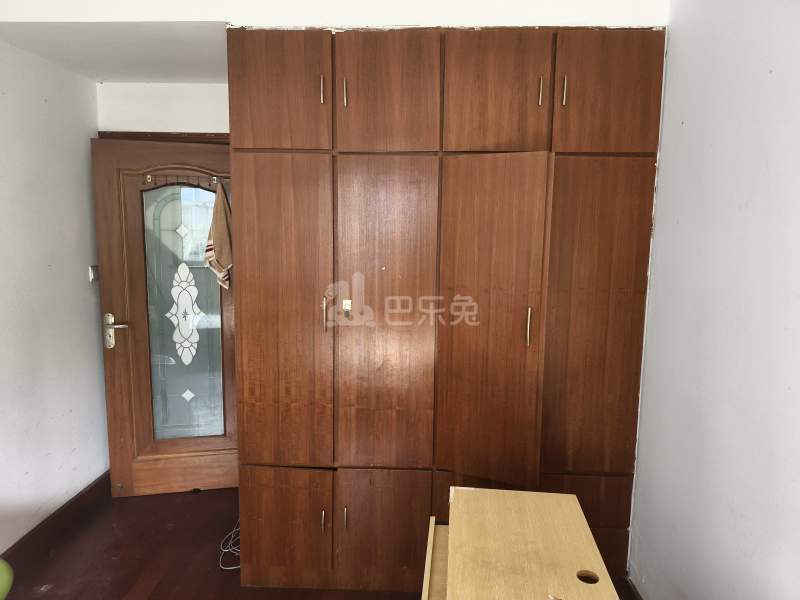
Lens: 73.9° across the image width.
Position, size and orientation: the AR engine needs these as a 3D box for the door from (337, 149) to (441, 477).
[{"bbox_3d":[-0.058,0.070,2.154,0.408,1.271,0.025,1,7,2],"label":"door"}]

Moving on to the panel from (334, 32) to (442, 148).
[{"bbox_3d":[-0.050,-0.811,2.065,0.409,0.451,0.040,1,7,2],"label":"panel"}]

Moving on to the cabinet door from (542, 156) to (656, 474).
[{"bbox_3d":[0.786,0.080,2.155,0.406,1.293,0.030,1,7,2],"label":"cabinet door"}]

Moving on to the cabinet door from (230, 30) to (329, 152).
[{"bbox_3d":[-0.464,-0.819,2.079,0.407,0.453,0.040,1,7,2],"label":"cabinet door"}]

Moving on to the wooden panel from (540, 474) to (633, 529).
[{"bbox_3d":[0.769,0.846,2.245,0.392,0.234,0.030,1,7,2],"label":"wooden panel"}]

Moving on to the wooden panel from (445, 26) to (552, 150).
[{"bbox_3d":[0.371,-0.805,2.051,0.412,0.449,0.040,1,7,2],"label":"wooden panel"}]

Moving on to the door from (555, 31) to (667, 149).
[{"bbox_3d":[0.794,-0.798,2.037,0.411,0.453,0.040,1,7,2],"label":"door"}]

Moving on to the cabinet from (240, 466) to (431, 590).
[{"bbox_3d":[-0.269,0.956,2.556,0.830,0.551,0.550,1,7,2],"label":"cabinet"}]

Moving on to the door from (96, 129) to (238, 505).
[{"bbox_3d":[-1.248,0.134,3.088,0.872,2.026,0.045,-1,7,-12],"label":"door"}]

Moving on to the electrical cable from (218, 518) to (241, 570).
[{"bbox_3d":[-0.787,1.206,2.607,0.200,0.035,0.334,1,7,2],"label":"electrical cable"}]

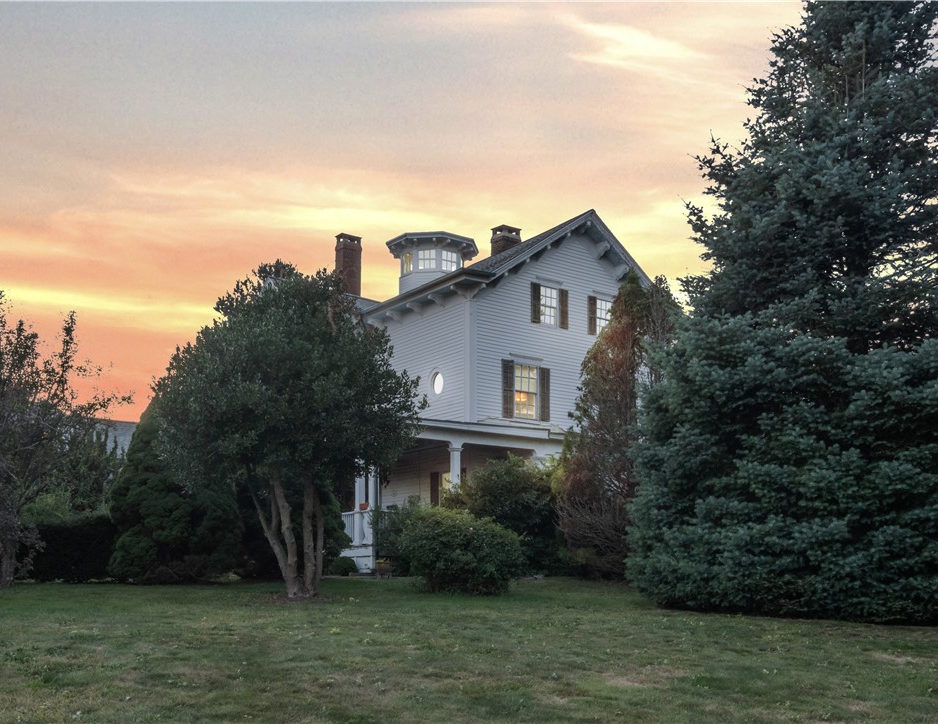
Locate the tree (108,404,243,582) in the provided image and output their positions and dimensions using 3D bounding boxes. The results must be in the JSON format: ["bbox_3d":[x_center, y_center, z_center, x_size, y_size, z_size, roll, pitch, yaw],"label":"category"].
[{"bbox_3d":[-7.668,3.298,26.105,3.565,4.713,3.600,0,-9,0],"label":"tree"}]

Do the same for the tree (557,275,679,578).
[{"bbox_3d":[4.109,1.664,27.377,3.408,8.359,3.500,0,-9,0],"label":"tree"}]

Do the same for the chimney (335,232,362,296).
[{"bbox_3d":[-4.668,-3.745,38.561,0.780,2.629,0.720,6,-11,-33],"label":"chimney"}]

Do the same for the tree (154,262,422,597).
[{"bbox_3d":[-3.815,1.318,21.053,5.664,7.043,5.500,0,-9,0],"label":"tree"}]

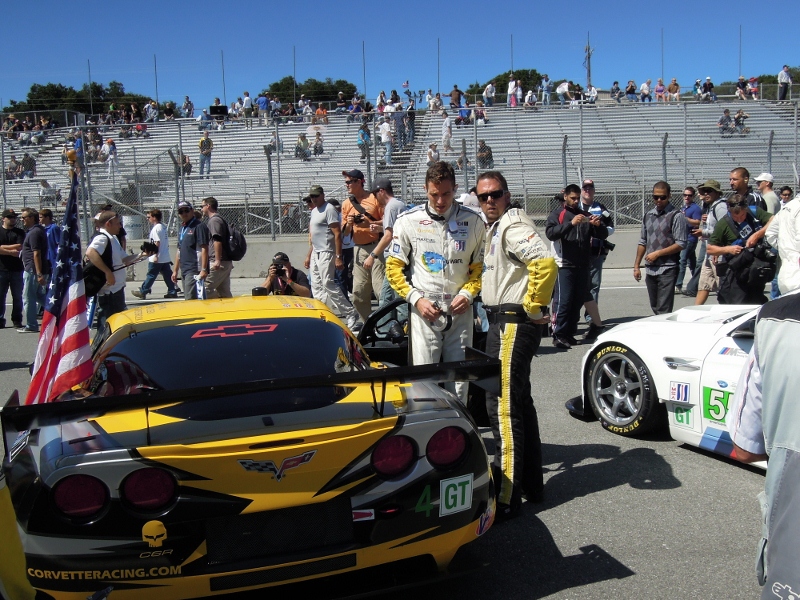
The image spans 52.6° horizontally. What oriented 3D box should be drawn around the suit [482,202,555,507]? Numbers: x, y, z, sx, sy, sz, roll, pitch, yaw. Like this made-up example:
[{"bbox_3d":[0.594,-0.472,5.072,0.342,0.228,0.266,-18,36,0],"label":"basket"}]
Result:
[{"bbox_3d":[0.604,0.315,4.141,0.370,1.540,0.500,-4,7,-22],"label":"suit"}]

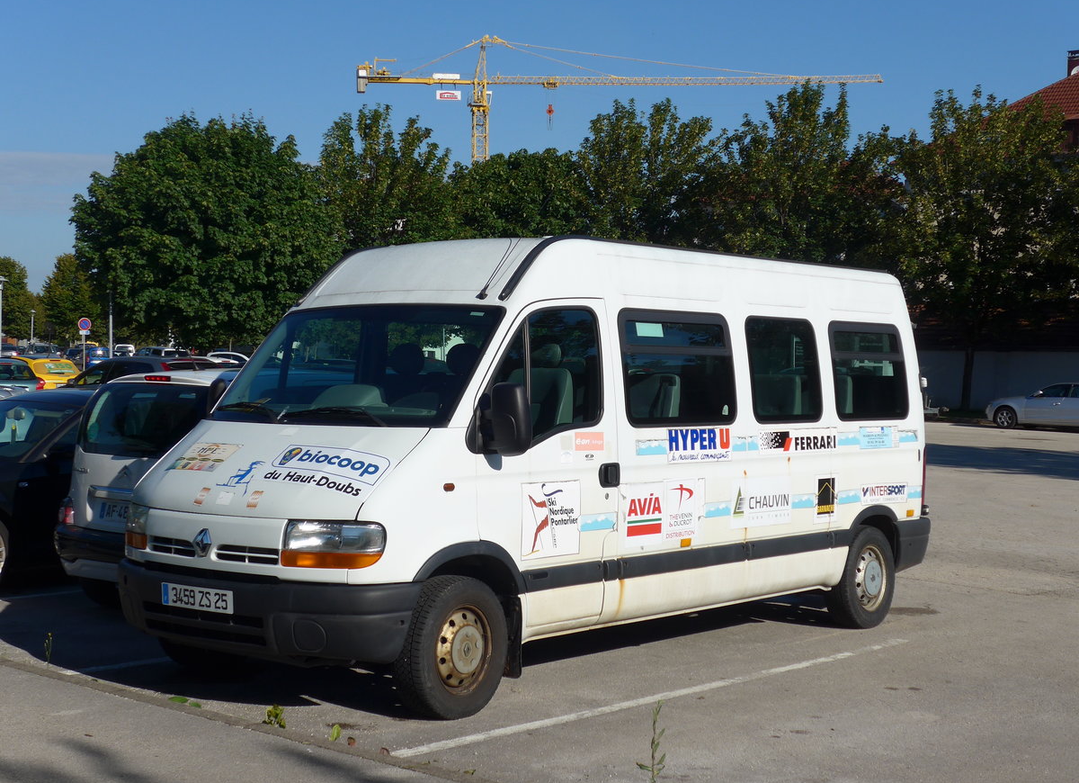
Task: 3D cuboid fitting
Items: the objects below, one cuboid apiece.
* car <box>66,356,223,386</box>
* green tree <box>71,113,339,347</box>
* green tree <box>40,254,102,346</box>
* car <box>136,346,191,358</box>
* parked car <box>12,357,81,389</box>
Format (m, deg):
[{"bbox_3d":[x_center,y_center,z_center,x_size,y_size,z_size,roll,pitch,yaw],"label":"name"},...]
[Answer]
[{"bbox_3d":[-8.300,0.040,35.000,4.250,1.470,1.770,1,1,40],"label":"car"},{"bbox_3d":[-9.380,-3.670,48.000,7.600,8.300,7.400,1,1,0],"label":"green tree"},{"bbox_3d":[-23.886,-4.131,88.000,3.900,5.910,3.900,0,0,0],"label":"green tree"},{"bbox_3d":[-17.000,-1.200,75.000,4.400,1.650,1.800,1,1,39],"label":"car"},{"bbox_3d":[-13.100,-0.150,43.500,3.800,1.460,1.680,1,1,44],"label":"parked car"}]

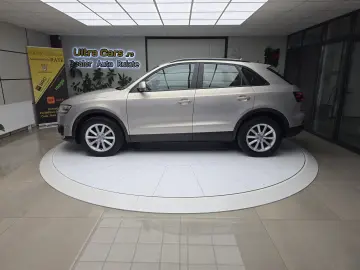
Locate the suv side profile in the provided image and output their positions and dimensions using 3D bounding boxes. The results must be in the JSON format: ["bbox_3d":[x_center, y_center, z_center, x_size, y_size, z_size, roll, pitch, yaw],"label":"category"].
[{"bbox_3d":[0.000,-0.602,4.610,4.385,1.600,1.860,0,14,0],"label":"suv side profile"}]

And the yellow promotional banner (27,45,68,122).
[{"bbox_3d":[-3.545,-1.248,6.500,0.860,2.060,0.120,-4,14,-16],"label":"yellow promotional banner"}]

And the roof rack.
[{"bbox_3d":[0.520,-1.325,4.411,1.400,0.090,1.100,0,14,0],"label":"roof rack"}]

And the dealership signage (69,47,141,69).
[{"bbox_3d":[-2.270,-2.332,7.253,2.100,0.600,0.070,0,14,1],"label":"dealership signage"}]

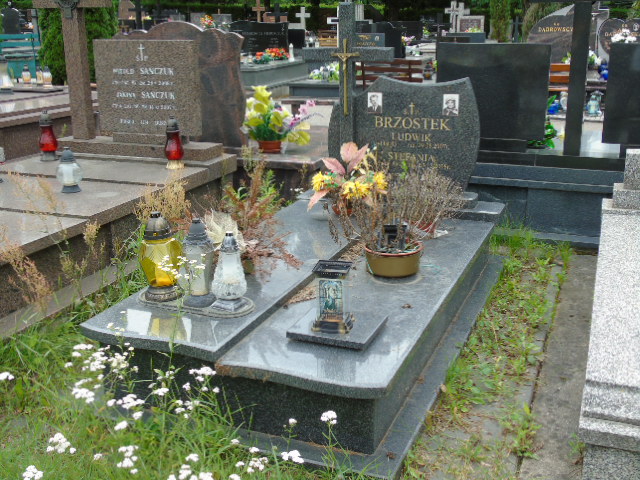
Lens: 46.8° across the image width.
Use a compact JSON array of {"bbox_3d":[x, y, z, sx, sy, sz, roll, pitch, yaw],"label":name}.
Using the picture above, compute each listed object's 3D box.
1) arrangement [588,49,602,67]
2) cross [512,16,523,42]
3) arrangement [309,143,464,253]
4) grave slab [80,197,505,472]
[{"bbox_3d":[4.007,-2.648,10.760,0.292,0.269,0.250,6,19,22],"label":"arrangement"},{"bbox_3d":[6.404,-6.743,23.867,0.410,0.901,0.100,6,19,22],"label":"cross"},{"bbox_3d":[0.313,-0.236,3.610,0.704,0.404,0.578,6,18,21],"label":"arrangement"},{"bbox_3d":[0.063,0.221,3.308,1.194,0.352,2.137,6,18,21],"label":"grave slab"}]

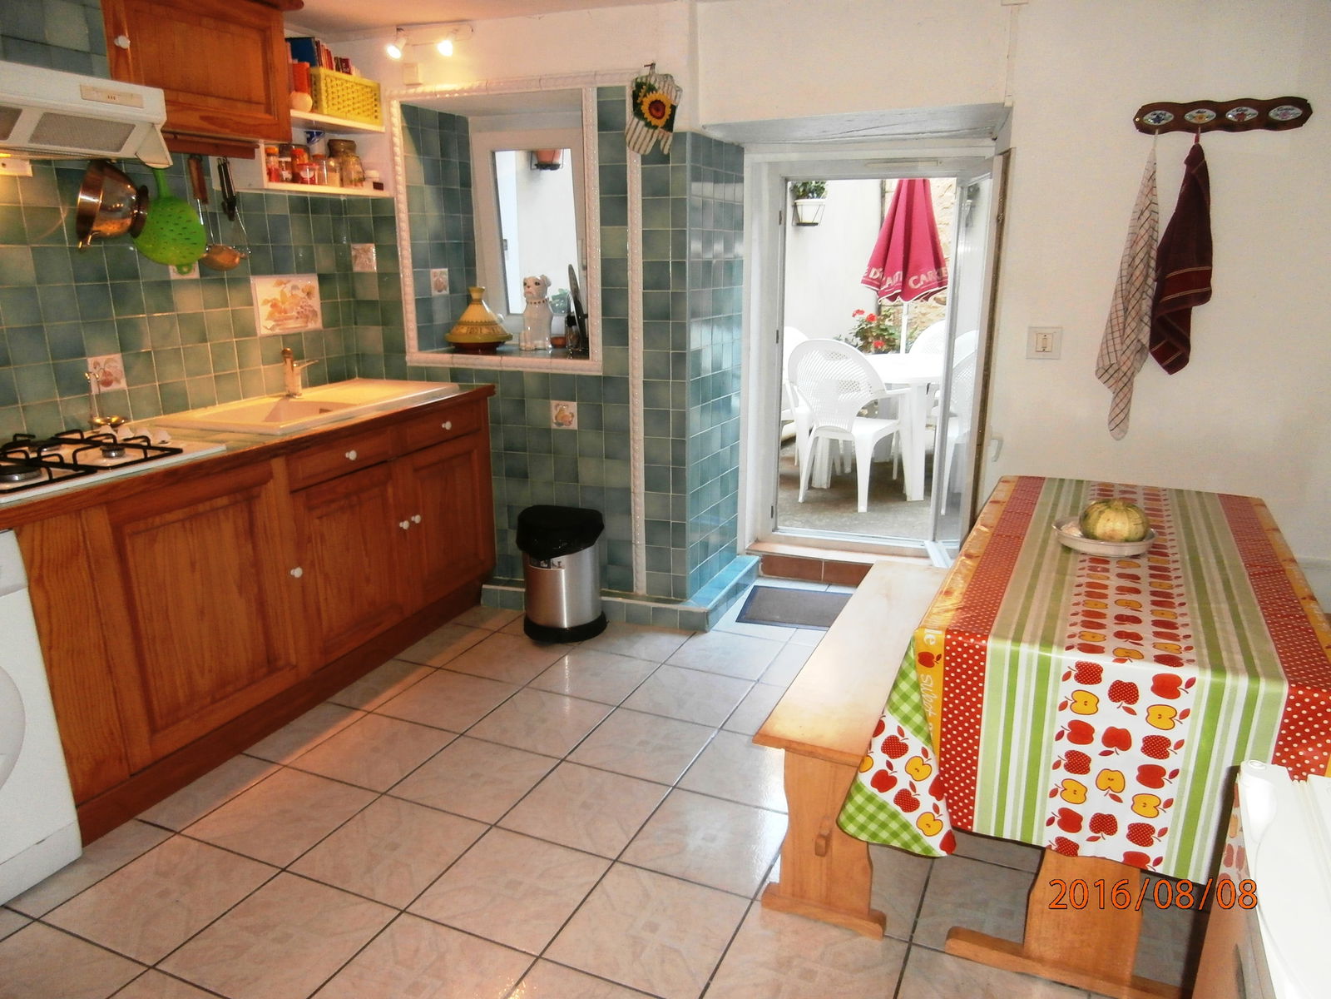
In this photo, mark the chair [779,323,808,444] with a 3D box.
[{"bbox_3d":[0.760,-0.590,5.650,0.560,0.880,0.560,9,18,33],"label":"chair"}]

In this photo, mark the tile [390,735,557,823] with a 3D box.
[{"bbox_3d":[-0.508,0.748,2.484,0.333,0.010,0.333,6,16,23],"label":"tile"}]

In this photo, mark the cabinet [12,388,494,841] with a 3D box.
[{"bbox_3d":[-1.246,0.190,2.849,0.615,0.872,1.870,5,16,19],"label":"cabinet"}]

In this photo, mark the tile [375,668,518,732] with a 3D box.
[{"bbox_3d":[-0.705,0.659,3.021,0.344,0.010,0.344,6,16,23],"label":"tile"}]

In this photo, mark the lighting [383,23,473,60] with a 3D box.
[{"bbox_3d":[-0.867,-1.657,3.341,0.320,0.125,0.120,4,15,17],"label":"lighting"}]

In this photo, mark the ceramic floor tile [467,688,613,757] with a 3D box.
[{"bbox_3d":[-0.371,0.670,2.783,0.333,0.010,0.333,6,16,23],"label":"ceramic floor tile"}]

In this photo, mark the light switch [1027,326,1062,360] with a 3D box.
[{"bbox_3d":[1.175,-0.484,2.860,0.096,0.096,0.012,5,15,18],"label":"light switch"}]

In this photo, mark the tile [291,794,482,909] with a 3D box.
[{"bbox_3d":[-0.646,0.826,2.185,0.333,0.010,0.333,6,16,23],"label":"tile"}]

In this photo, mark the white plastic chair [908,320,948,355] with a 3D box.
[{"bbox_3d":[1.972,-0.833,6.620,0.570,0.880,0.580,6,16,23],"label":"white plastic chair"}]

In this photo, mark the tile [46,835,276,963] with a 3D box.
[{"bbox_3d":[-1.084,0.864,2.011,0.332,0.010,0.332,6,16,24],"label":"tile"}]

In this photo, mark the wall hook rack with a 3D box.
[{"bbox_3d":[1.550,-1.065,2.559,0.429,0.082,0.040,5,15,18],"label":"wall hook rack"}]

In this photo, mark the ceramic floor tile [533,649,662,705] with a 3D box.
[{"bbox_3d":[-0.233,0.592,3.081,0.333,0.010,0.333,6,16,23],"label":"ceramic floor tile"}]

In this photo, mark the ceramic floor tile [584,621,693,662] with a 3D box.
[{"bbox_3d":[-0.108,0.536,3.486,0.344,0.010,0.309,6,16,23],"label":"ceramic floor tile"}]

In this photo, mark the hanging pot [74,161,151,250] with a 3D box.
[{"bbox_3d":[-1.472,-0.787,2.471,0.130,0.240,0.240,8,12,-15],"label":"hanging pot"}]

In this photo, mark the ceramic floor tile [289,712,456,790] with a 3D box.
[{"bbox_3d":[-0.847,0.740,2.711,0.344,0.010,0.344,6,16,23],"label":"ceramic floor tile"}]

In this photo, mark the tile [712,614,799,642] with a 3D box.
[{"bbox_3d":[0.353,0.463,3.515,0.332,0.010,0.332,6,16,24],"label":"tile"}]

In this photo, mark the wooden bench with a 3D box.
[{"bbox_3d":[0.494,0.550,2.239,0.260,0.465,1.135,6,16,24],"label":"wooden bench"}]

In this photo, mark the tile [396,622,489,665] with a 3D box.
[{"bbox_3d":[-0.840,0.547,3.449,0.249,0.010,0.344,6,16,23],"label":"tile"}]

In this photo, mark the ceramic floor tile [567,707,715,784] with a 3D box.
[{"bbox_3d":[-0.060,0.697,2.629,0.332,0.010,0.332,6,16,24],"label":"ceramic floor tile"}]

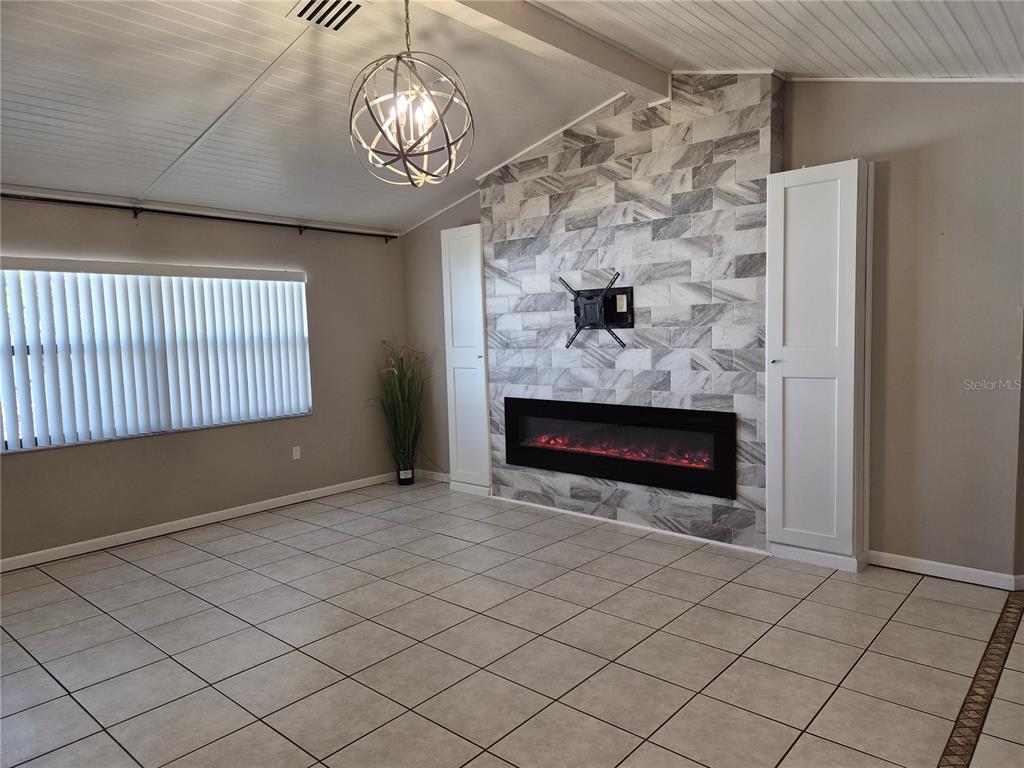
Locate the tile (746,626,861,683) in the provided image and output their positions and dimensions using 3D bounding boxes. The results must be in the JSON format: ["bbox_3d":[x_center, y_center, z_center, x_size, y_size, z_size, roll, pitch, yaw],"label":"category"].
[{"bbox_3d":[1.331,1.225,3.095,0.409,0.010,0.409,3,6,41],"label":"tile"}]

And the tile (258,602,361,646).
[{"bbox_3d":[-1.023,1.224,3.472,0.402,0.010,0.402,2,6,41],"label":"tile"}]

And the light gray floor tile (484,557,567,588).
[{"bbox_3d":[0.085,1.163,4.176,0.406,0.010,0.406,3,6,41],"label":"light gray floor tile"}]

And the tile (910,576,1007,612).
[{"bbox_3d":[2.452,1.145,3.735,0.409,0.010,0.376,3,6,41],"label":"tile"}]

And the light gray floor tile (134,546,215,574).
[{"bbox_3d":[-2.246,1.172,4.534,0.402,0.010,0.402,2,6,41],"label":"light gray floor tile"}]

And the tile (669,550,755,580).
[{"bbox_3d":[1.230,1.116,4.212,0.402,0.010,0.402,3,6,41],"label":"tile"}]

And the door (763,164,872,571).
[{"bbox_3d":[1.841,-0.135,4.172,0.517,2.310,0.100,3,6,41],"label":"door"}]

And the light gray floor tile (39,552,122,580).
[{"bbox_3d":[-2.823,1.189,4.518,0.402,0.010,0.402,3,6,41],"label":"light gray floor tile"}]

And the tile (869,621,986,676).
[{"bbox_3d":[1.896,1.207,3.104,0.406,0.010,0.406,3,6,41],"label":"tile"}]

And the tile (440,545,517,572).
[{"bbox_3d":[-0.220,1.132,4.394,0.402,0.010,0.402,2,6,41],"label":"tile"}]

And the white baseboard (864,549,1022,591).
[{"bbox_3d":[2.471,1.079,3.961,0.729,0.084,0.016,3,6,41],"label":"white baseboard"}]

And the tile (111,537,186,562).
[{"bbox_3d":[-2.578,1.171,4.837,0.406,0.010,0.406,3,6,41],"label":"tile"}]

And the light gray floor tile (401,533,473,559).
[{"bbox_3d":[-0.525,1.121,4.683,0.402,0.010,0.402,3,6,41],"label":"light gray floor tile"}]

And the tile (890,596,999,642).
[{"bbox_3d":[2.145,1.157,3.379,0.397,0.012,0.401,3,6,41],"label":"tile"}]

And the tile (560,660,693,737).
[{"bbox_3d":[0.466,1.270,2.734,0.406,0.010,0.406,3,6,41],"label":"tile"}]

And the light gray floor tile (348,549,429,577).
[{"bbox_3d":[-0.802,1.164,4.415,0.406,0.010,0.406,3,6,41],"label":"light gray floor tile"}]

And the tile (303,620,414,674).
[{"bbox_3d":[-0.718,1.236,3.206,0.402,0.010,0.402,2,6,41],"label":"tile"}]

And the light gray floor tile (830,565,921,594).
[{"bbox_3d":[2.100,1.114,3.937,0.401,0.012,0.369,3,6,41],"label":"light gray floor tile"}]

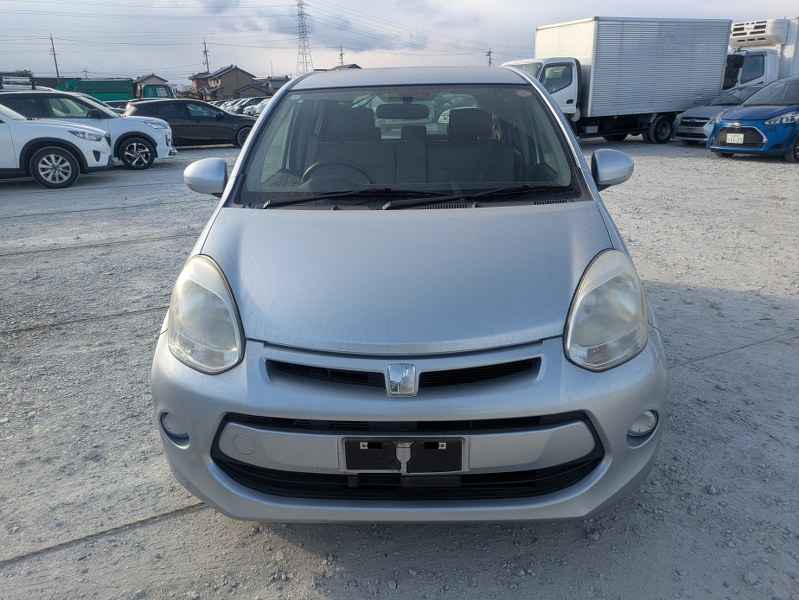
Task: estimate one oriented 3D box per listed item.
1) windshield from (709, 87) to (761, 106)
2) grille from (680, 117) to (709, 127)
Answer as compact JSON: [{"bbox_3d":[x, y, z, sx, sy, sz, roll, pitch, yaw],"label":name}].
[{"bbox_3d":[8.266,-4.945,14.087,0.850,0.430,1.400,-10,21,-23],"label":"windshield"},{"bbox_3d":[6.989,-4.228,13.713,0.140,0.190,0.840,-10,21,-23],"label":"grille"}]

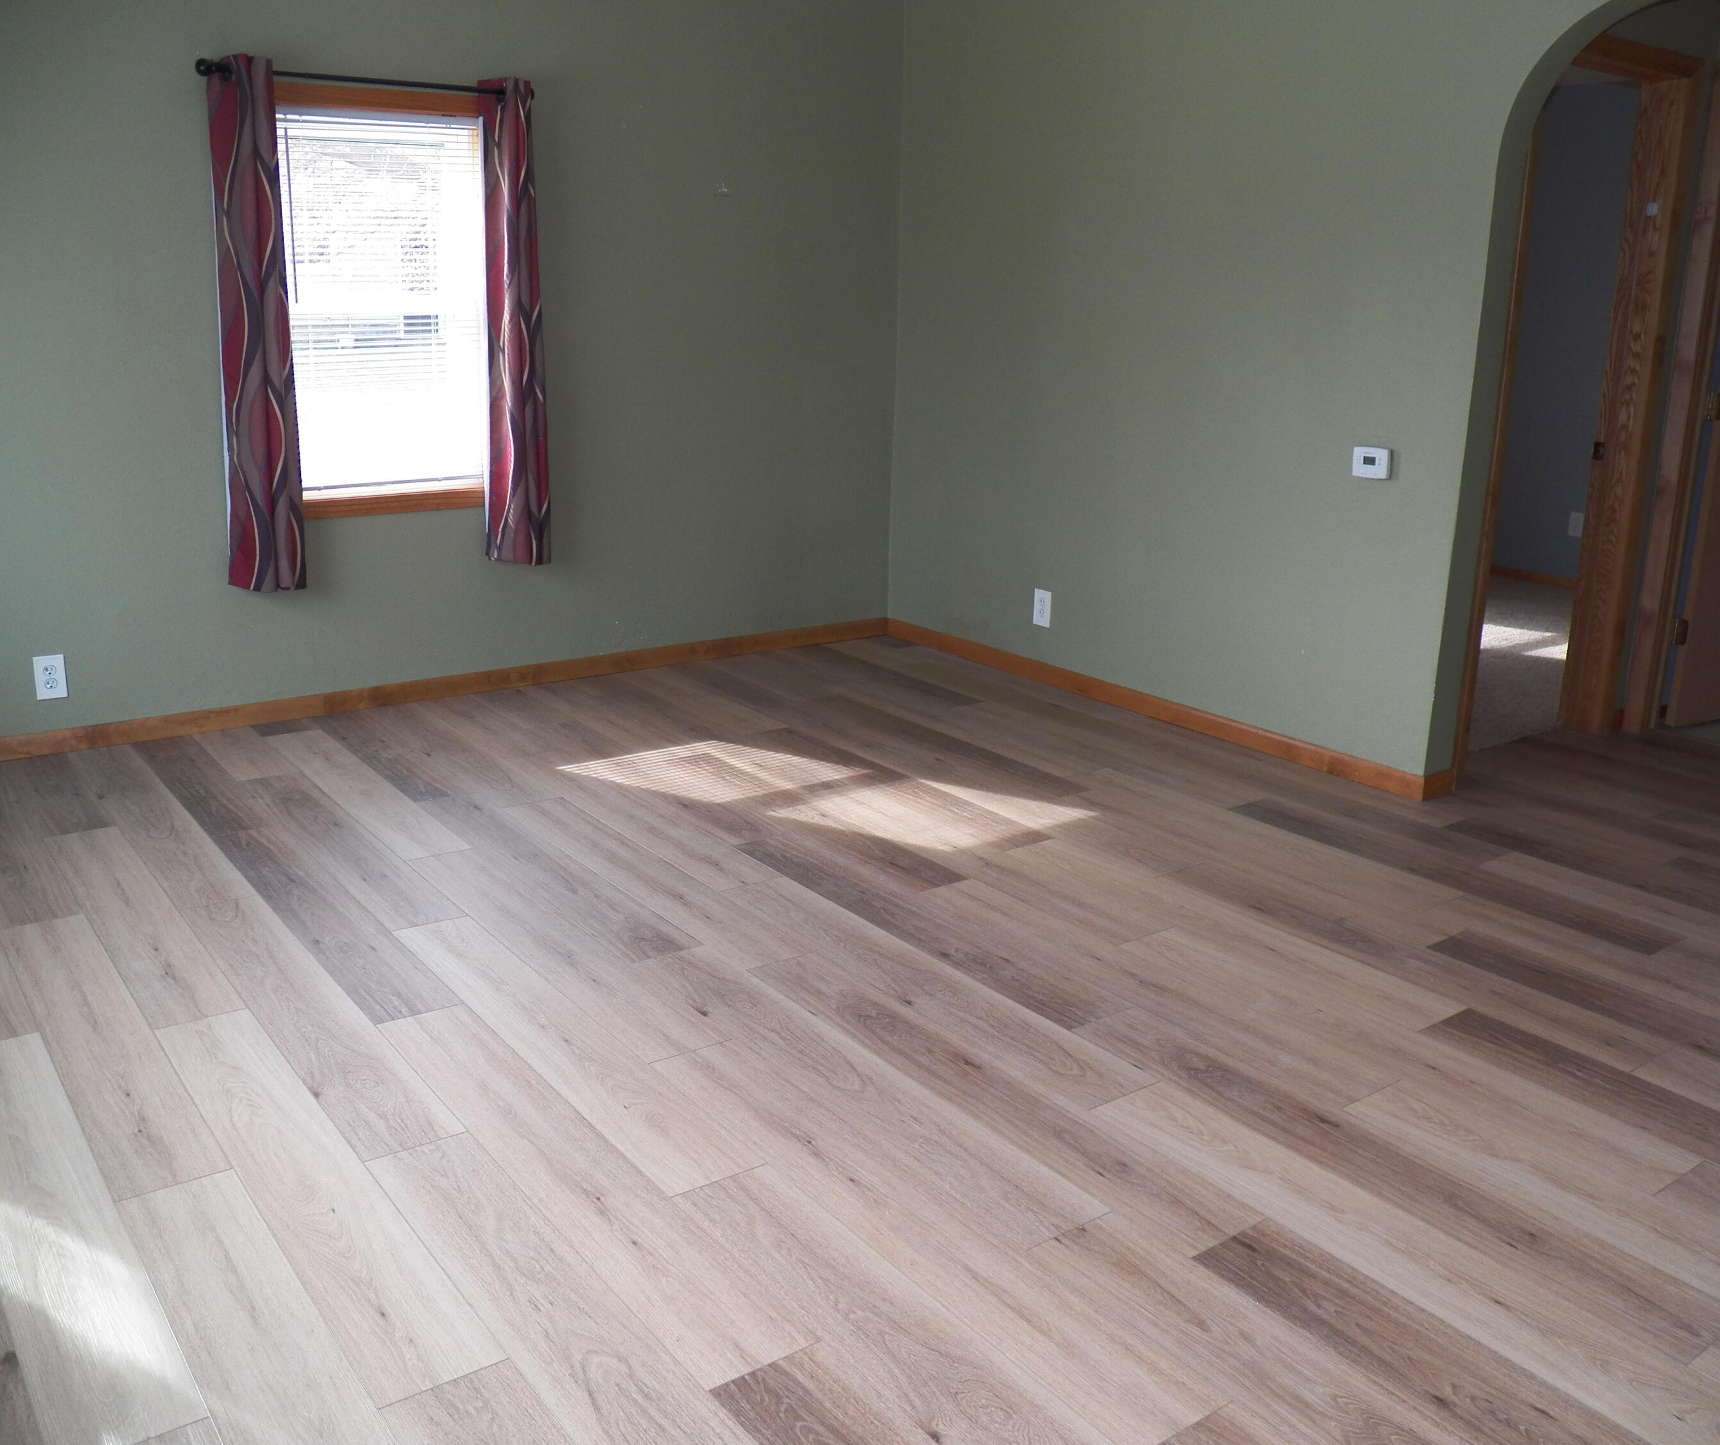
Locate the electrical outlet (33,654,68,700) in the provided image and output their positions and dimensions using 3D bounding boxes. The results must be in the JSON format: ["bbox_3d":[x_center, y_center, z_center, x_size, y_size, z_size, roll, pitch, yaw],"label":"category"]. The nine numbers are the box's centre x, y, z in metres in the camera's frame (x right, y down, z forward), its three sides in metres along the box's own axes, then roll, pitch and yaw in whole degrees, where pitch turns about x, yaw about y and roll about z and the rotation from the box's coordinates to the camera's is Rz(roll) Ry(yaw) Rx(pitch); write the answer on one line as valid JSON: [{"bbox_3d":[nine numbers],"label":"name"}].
[{"bbox_3d":[-2.413,-0.133,4.651,0.081,0.128,0.012,-10,19,-34],"label":"electrical outlet"}]

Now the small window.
[{"bbox_3d":[-1.546,-1.326,4.995,0.763,1.305,0.097,-10,19,-34],"label":"small window"}]

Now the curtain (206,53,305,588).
[{"bbox_3d":[-1.832,-1.169,4.690,0.214,1.561,0.120,-10,19,-34],"label":"curtain"}]

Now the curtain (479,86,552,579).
[{"bbox_3d":[-1.155,-1.294,5.160,0.199,1.561,0.120,-10,19,-34],"label":"curtain"}]

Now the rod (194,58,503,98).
[{"bbox_3d":[-1.481,-1.948,4.747,1.041,0.058,0.088,-10,19,-34],"label":"rod"}]

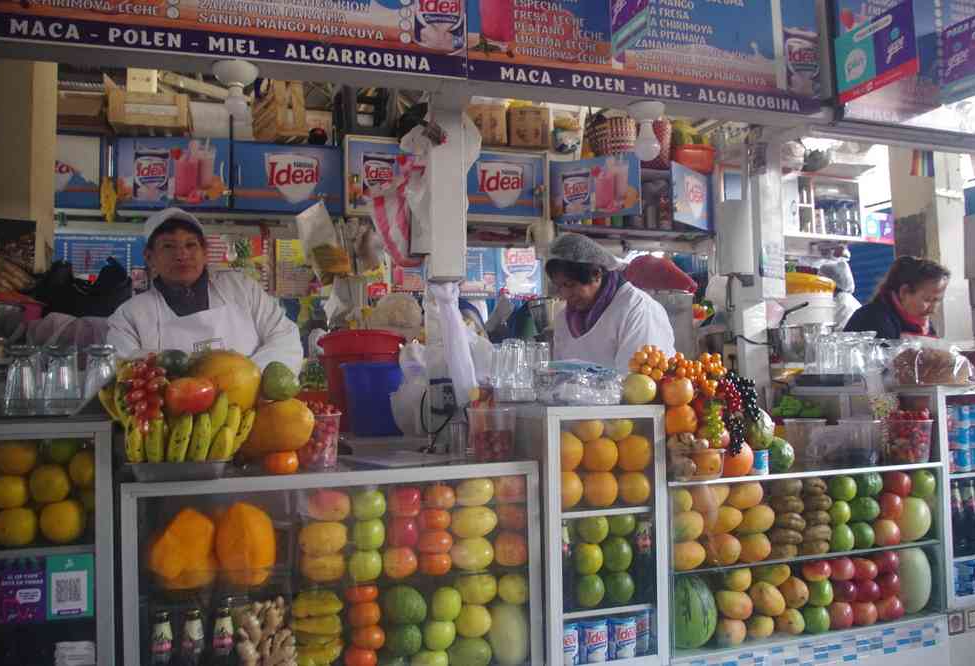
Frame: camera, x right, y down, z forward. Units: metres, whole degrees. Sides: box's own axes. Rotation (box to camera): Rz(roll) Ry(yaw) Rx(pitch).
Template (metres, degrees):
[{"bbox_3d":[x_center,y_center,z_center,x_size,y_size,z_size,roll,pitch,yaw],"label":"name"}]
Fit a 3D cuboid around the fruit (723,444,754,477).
[{"bbox_3d":[0.685,0.349,2.052,0.086,0.086,0.086,0,-3,-17],"label":"fruit"}]

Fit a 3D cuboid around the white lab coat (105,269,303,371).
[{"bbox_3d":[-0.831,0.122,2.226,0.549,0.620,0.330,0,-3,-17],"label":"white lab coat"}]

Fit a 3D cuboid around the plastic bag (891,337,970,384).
[{"bbox_3d":[1.508,0.099,2.550,0.280,0.150,0.200,0,-1,-19],"label":"plastic bag"}]

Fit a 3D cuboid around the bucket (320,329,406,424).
[{"bbox_3d":[-0.381,0.149,2.263,0.270,0.300,0.270,0,-3,-17],"label":"bucket"}]

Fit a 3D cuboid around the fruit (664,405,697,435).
[{"bbox_3d":[0.540,0.239,2.080,0.092,0.086,0.092,0,-1,-19],"label":"fruit"}]

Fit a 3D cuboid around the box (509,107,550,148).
[{"bbox_3d":[0.159,-0.931,3.537,0.200,0.195,0.220,0,-3,-17],"label":"box"}]

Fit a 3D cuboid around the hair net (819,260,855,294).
[{"bbox_3d":[1.817,-0.289,3.900,0.220,0.180,0.200,0,-1,-30],"label":"hair net"}]

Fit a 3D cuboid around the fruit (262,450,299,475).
[{"bbox_3d":[-0.465,0.292,1.692,0.076,0.058,0.076,0,-3,-17],"label":"fruit"}]

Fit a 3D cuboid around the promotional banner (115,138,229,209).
[{"bbox_3d":[-1.202,-0.607,2.850,0.415,0.265,0.020,0,-1,-9],"label":"promotional banner"}]

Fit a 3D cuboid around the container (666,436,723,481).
[{"bbox_3d":[0.563,0.338,2.031,0.142,0.095,0.135,0,-3,-17],"label":"container"}]

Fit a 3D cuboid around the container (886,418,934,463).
[{"bbox_3d":[1.353,0.348,2.400,0.152,0.135,0.152,0,-1,-19],"label":"container"}]

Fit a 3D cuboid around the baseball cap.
[{"bbox_3d":[-0.894,-0.307,2.140,0.178,0.125,0.250,0,-1,-30],"label":"baseball cap"}]

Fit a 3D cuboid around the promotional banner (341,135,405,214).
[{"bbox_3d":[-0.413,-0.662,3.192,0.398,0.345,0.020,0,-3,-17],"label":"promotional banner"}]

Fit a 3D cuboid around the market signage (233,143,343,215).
[{"bbox_3d":[-0.787,-0.606,2.950,0.420,0.270,0.020,0,-1,-15],"label":"market signage"}]

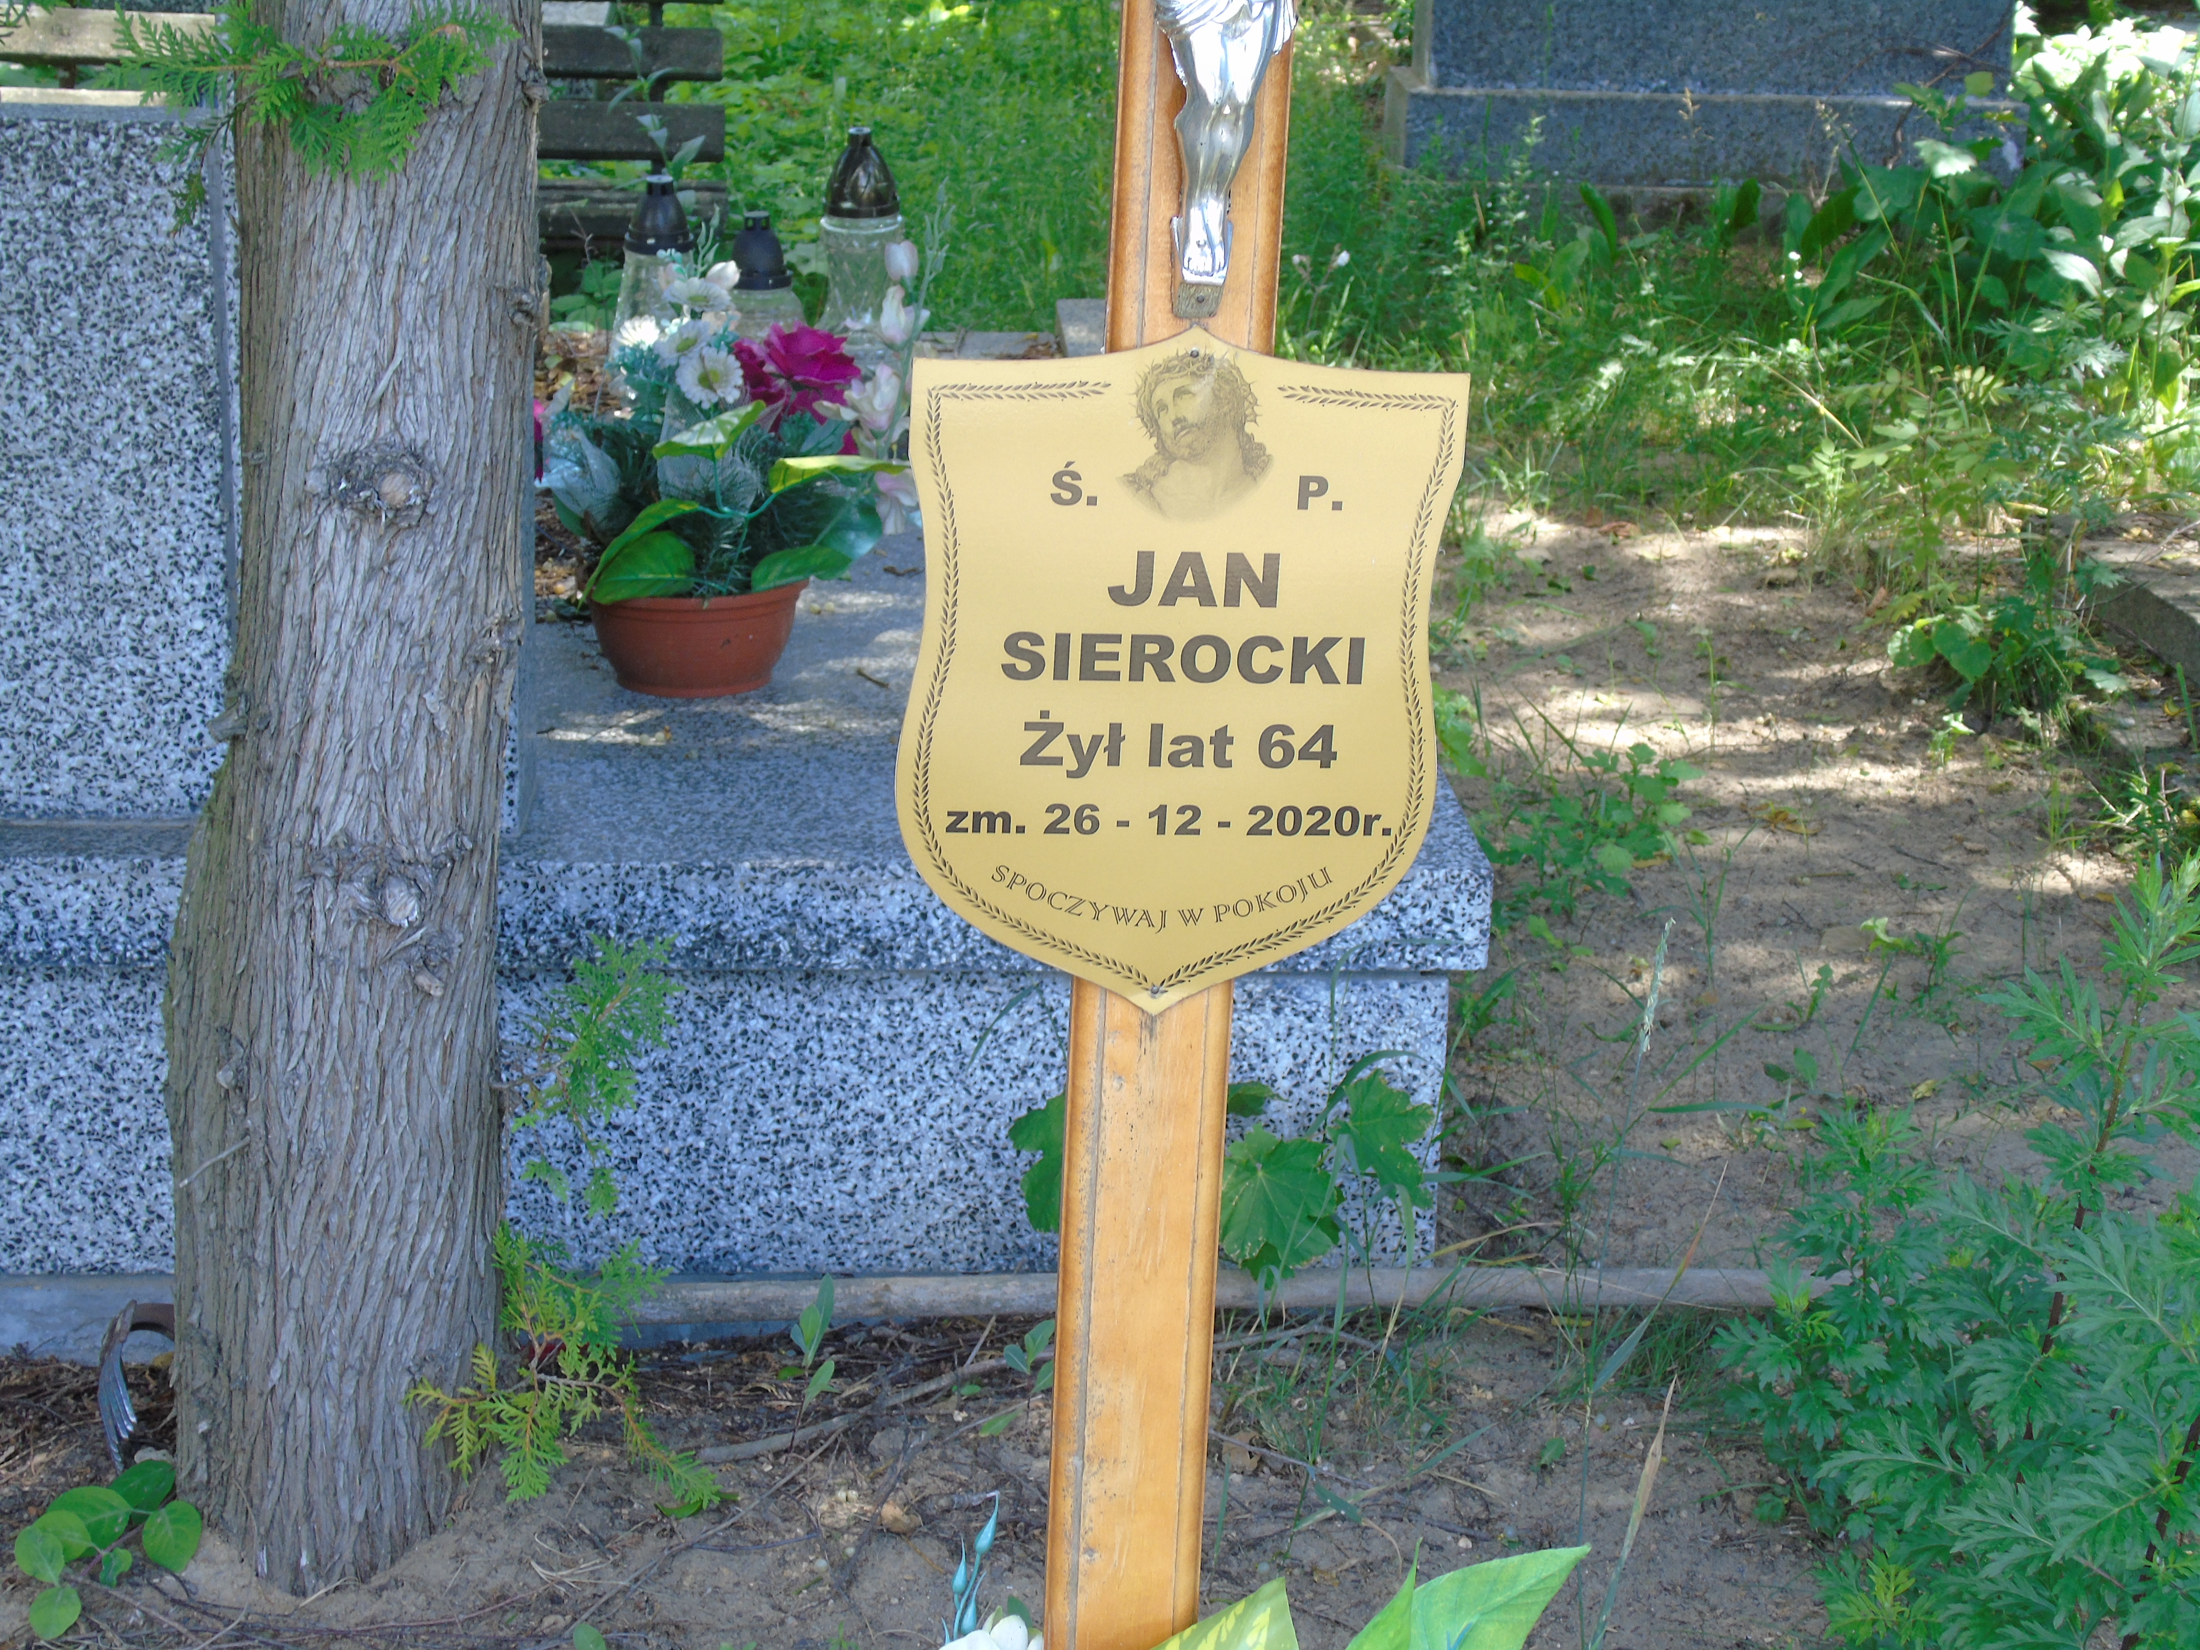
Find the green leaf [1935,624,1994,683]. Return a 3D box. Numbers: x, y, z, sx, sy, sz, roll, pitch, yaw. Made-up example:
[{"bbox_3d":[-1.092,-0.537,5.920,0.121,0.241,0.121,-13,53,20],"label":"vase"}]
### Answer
[{"bbox_3d":[0.992,-0.198,4.520,0.068,0.066,0.040,6,19,12],"label":"green leaf"}]

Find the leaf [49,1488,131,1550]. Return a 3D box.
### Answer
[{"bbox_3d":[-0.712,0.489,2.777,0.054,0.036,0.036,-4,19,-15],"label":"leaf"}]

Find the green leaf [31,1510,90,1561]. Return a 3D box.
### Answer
[{"bbox_3d":[-0.646,0.442,2.450,0.038,0.030,0.024,-3,19,-15],"label":"green leaf"}]

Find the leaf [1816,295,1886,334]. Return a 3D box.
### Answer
[{"bbox_3d":[1.238,-0.842,6.500,0.115,0.060,0.060,5,19,10],"label":"leaf"}]

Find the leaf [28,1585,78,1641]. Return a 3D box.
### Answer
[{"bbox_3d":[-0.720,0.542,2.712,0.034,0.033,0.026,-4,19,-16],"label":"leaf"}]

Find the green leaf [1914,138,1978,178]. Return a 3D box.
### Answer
[{"bbox_3d":[1.476,-1.164,6.876,0.105,0.060,0.080,1,18,0],"label":"green leaf"}]

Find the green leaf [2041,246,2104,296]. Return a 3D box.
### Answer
[{"bbox_3d":[1.554,-0.885,6.300,0.095,0.075,0.055,6,19,13],"label":"green leaf"}]

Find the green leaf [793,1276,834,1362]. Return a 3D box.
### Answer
[{"bbox_3d":[-0.221,0.382,3.044,0.031,0.066,0.030,1,18,0],"label":"green leaf"}]

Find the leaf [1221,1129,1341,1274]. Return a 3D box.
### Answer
[{"bbox_3d":[0.125,0.275,2.880,0.100,0.095,0.055,3,18,3],"label":"leaf"}]

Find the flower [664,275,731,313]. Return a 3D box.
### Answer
[{"bbox_3d":[-0.352,-0.465,3.452,0.063,0.034,0.055,1,18,0],"label":"flower"}]

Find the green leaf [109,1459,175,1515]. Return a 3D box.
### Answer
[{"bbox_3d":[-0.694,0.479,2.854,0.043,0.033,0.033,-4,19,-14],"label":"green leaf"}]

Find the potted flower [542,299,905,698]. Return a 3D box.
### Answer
[{"bbox_3d":[-0.336,-0.298,3.507,0.323,0.344,0.259,1,18,0],"label":"potted flower"}]

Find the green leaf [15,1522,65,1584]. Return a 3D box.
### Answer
[{"bbox_3d":[-0.654,0.449,2.430,0.032,0.032,0.022,-3,19,-16],"label":"green leaf"}]

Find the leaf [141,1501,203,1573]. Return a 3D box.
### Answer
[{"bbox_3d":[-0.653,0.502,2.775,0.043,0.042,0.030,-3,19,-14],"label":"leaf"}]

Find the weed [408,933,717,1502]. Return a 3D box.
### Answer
[{"bbox_3d":[-0.336,0.254,2.500,0.200,0.370,0.180,-1,18,-8],"label":"weed"}]

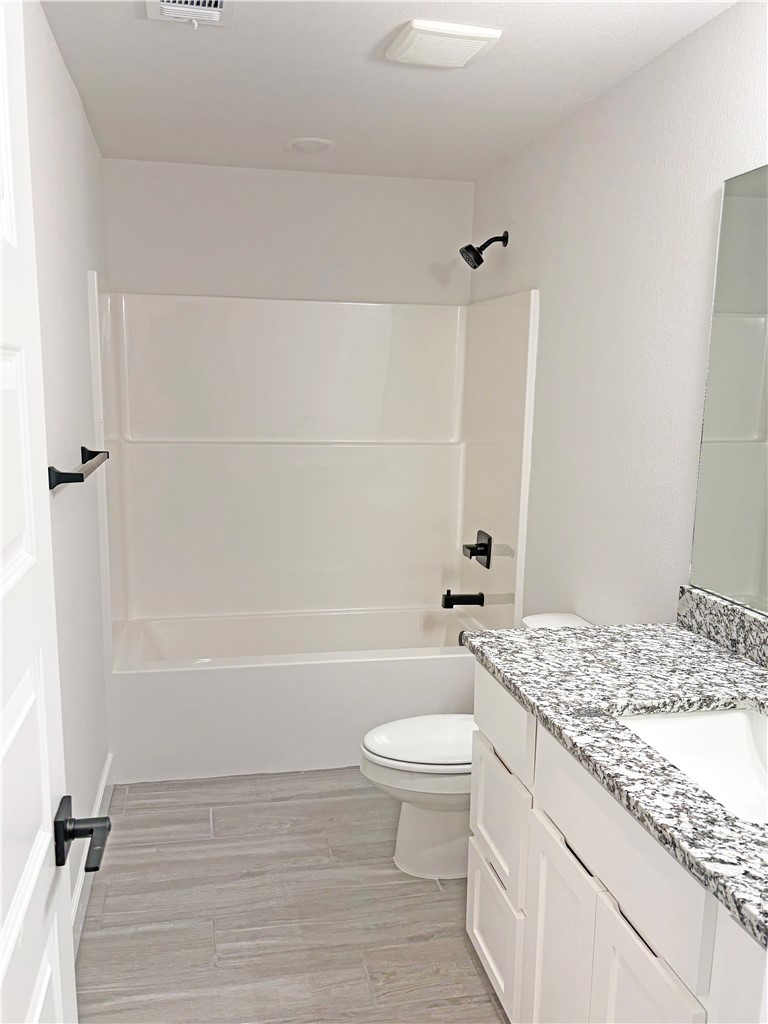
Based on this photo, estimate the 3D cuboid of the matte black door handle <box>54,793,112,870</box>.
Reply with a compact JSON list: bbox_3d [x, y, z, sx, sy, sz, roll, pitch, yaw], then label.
[{"bbox_3d":[-0.389,0.422,0.989,0.066,0.064,0.125,-1,10,-13],"label":"matte black door handle"}]

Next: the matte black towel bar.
[{"bbox_3d":[-0.806,-0.128,2.073,0.078,0.053,0.610,-1,10,-13],"label":"matte black towel bar"}]

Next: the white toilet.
[{"bbox_3d":[0.313,0.729,2.327,0.775,0.735,0.430,-1,10,-13],"label":"white toilet"}]

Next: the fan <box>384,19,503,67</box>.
[{"bbox_3d":[0.149,-1.218,2.025,0.235,0.030,0.228,-1,10,-13],"label":"fan"}]

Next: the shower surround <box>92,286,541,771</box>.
[{"bbox_3d":[-0.296,0.030,3.168,1.570,1.814,0.725,-1,10,-13],"label":"shower surround"}]

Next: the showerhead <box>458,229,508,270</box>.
[{"bbox_3d":[0.400,-1.056,3.097,0.200,0.160,0.100,-1,10,-13],"label":"showerhead"}]

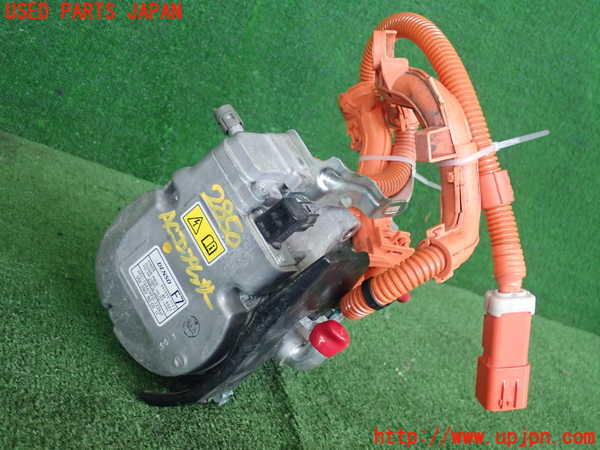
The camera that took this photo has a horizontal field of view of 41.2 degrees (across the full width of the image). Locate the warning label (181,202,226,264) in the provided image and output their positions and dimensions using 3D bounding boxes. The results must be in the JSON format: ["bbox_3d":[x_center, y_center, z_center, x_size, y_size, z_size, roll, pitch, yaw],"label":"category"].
[{"bbox_3d":[-0.074,0.007,0.610,0.044,0.021,0.001,58,26,15],"label":"warning label"}]

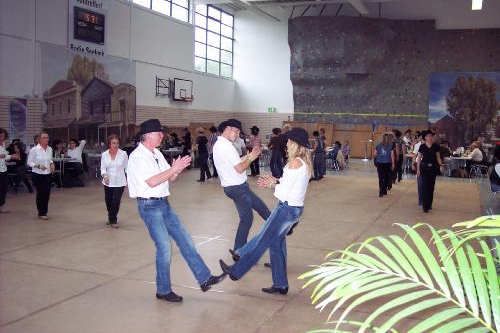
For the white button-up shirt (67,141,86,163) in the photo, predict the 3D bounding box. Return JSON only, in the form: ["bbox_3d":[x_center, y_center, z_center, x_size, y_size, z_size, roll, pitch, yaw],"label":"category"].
[{"bbox_3d":[-4.867,-0.421,15.800,0.520,0.650,0.320,3,4,14],"label":"white button-up shirt"}]

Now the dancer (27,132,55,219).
[{"bbox_3d":[-3.738,0.153,10.100,0.470,1.570,0.360,0,4,-23],"label":"dancer"}]

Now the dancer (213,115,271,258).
[{"bbox_3d":[0.038,0.317,7.339,1.150,1.840,0.550,3,4,22],"label":"dancer"}]

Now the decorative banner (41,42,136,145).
[{"bbox_3d":[-6.298,-2.474,22.894,0.080,4.250,6.050,3,4,22],"label":"decorative banner"}]

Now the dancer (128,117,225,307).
[{"bbox_3d":[-0.732,0.433,5.713,1.030,1.800,0.550,3,4,22],"label":"dancer"}]

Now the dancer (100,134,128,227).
[{"bbox_3d":[-2.311,0.223,9.590,0.460,1.580,0.360,1,4,-9],"label":"dancer"}]

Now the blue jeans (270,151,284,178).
[{"bbox_3d":[0.947,-0.048,18.904,0.450,0.950,0.320,0,4,-18],"label":"blue jeans"}]

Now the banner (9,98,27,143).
[{"bbox_3d":[-7.858,-1.421,19.106,0.060,1.750,0.780,3,4,22],"label":"banner"}]

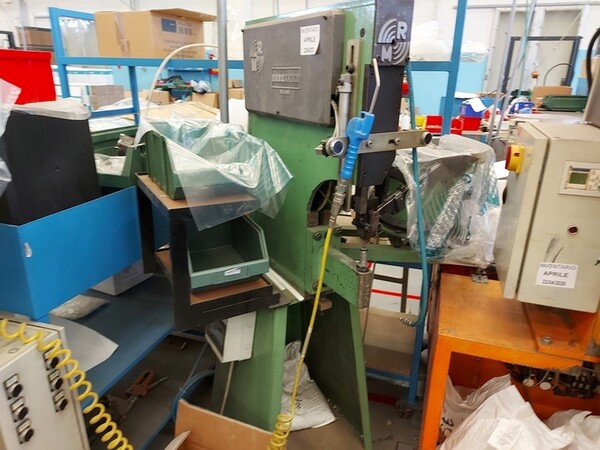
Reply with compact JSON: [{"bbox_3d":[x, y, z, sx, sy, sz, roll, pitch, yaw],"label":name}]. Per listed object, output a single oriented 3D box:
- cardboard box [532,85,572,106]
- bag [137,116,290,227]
[{"bbox_3d":[3.110,-1.608,5.242,0.440,0.250,0.320,8,20,19],"label":"cardboard box"},{"bbox_3d":[-0.316,-0.214,1.485,0.450,0.290,0.420,-10,21,-29],"label":"bag"}]

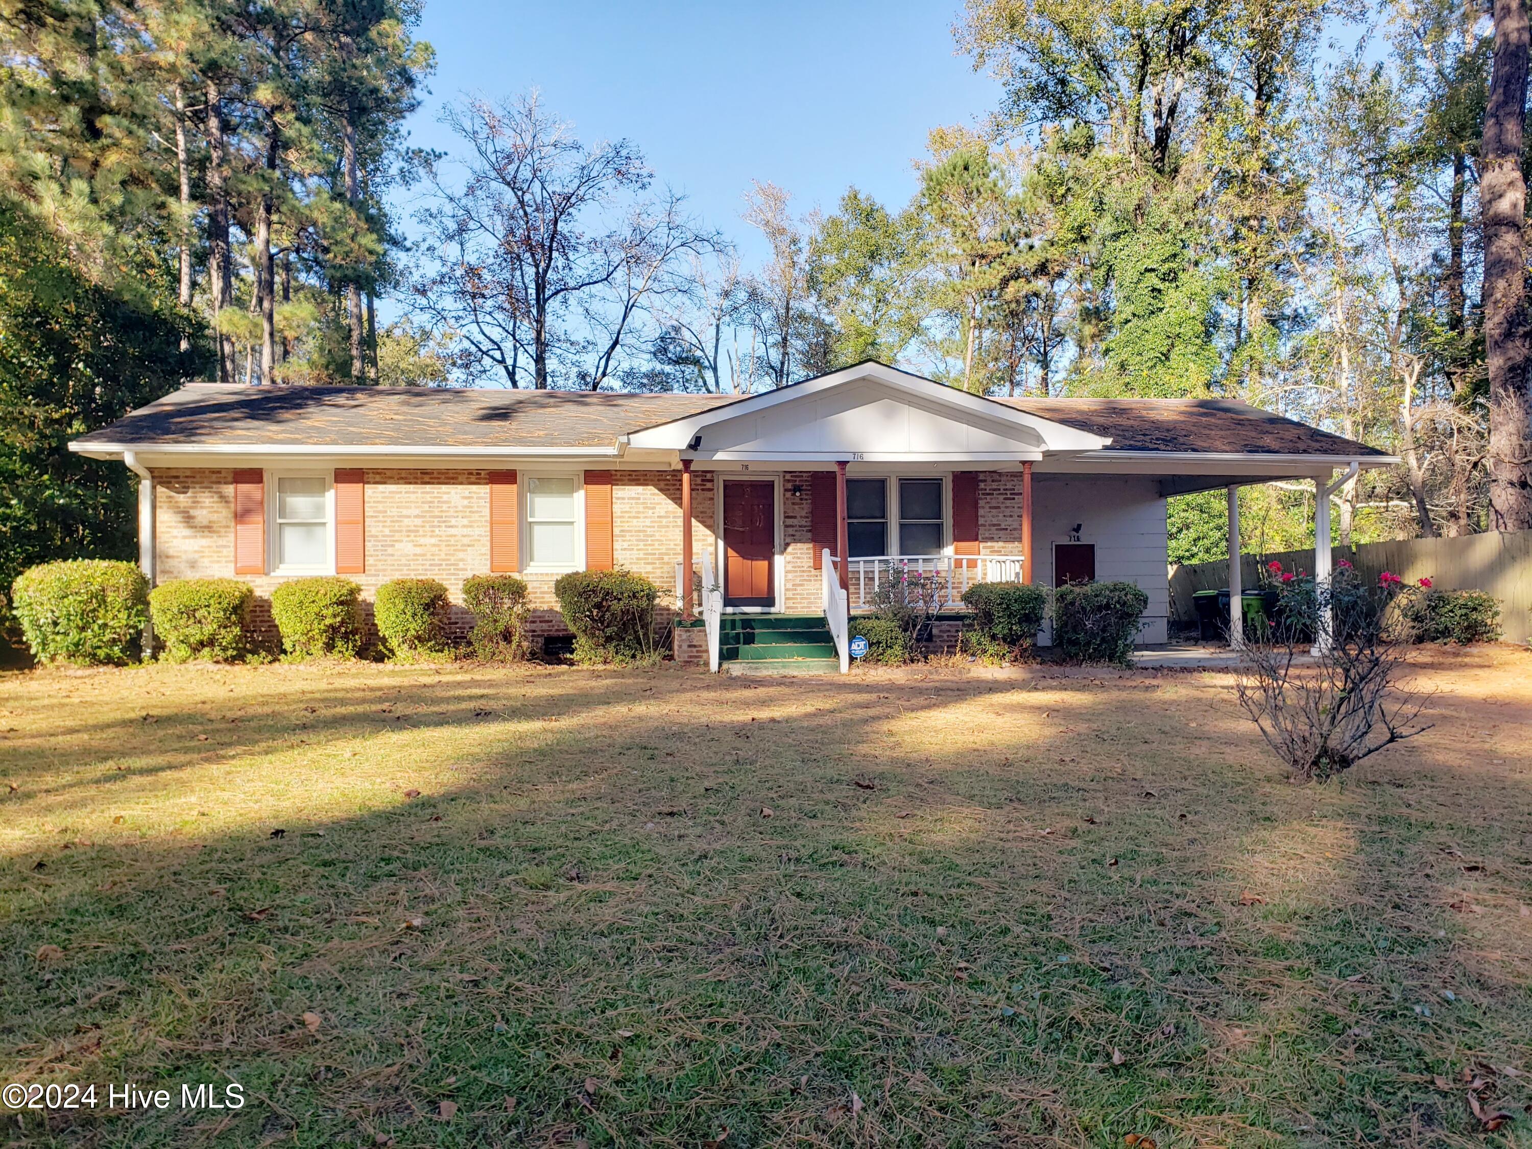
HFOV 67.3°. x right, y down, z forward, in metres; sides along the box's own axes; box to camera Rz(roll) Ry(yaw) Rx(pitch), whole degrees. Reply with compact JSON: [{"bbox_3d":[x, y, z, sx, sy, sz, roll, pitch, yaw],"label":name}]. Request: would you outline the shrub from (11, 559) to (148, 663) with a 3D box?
[{"bbox_3d":[-8.888,0.488,14.900,1.650,1.330,1.500,-1,0,-9],"label":"shrub"}]

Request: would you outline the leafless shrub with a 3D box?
[{"bbox_3d":[3.800,0.661,7.700,1.280,1.400,1.200,-1,0,-9],"label":"leafless shrub"}]

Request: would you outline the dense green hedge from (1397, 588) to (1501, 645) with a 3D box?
[{"bbox_3d":[12.105,0.743,20.400,1.750,0.980,1.600,-1,0,-9],"label":"dense green hedge"}]

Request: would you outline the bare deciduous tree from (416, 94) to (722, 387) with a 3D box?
[{"bbox_3d":[-5.800,-6.100,33.000,8.500,15.500,8.200,-1,0,-9],"label":"bare deciduous tree"}]

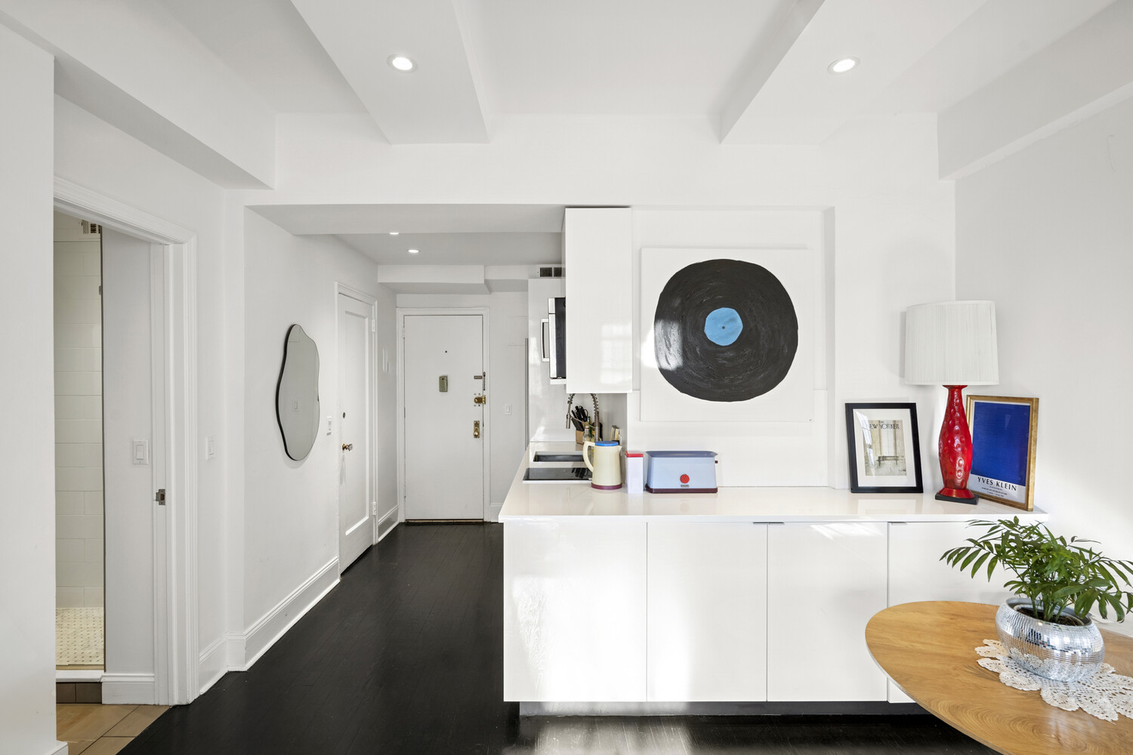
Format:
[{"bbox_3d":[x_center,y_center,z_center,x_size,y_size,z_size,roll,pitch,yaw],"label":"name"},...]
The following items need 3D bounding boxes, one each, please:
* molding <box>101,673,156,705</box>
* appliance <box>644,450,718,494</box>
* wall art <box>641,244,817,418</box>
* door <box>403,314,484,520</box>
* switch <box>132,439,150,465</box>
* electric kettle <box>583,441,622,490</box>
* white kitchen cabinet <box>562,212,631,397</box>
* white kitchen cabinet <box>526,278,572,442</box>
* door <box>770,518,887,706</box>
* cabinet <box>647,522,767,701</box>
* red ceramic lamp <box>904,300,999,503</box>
[{"bbox_3d":[-2.007,1.427,2.165,0.247,0.142,0.018,0,0,-1],"label":"molding"},{"bbox_3d":[0.592,0.485,2.418,0.362,0.188,0.150,0,0,-1],"label":"appliance"},{"bbox_3d":[0.839,-0.223,2.465,0.900,0.900,0.035,0,0,-1],"label":"wall art"},{"bbox_3d":[-1.265,0.416,4.880,0.825,2.110,0.050,0,0,-1],"label":"door"},{"bbox_3d":[-1.943,0.344,2.155,0.072,0.114,0.012,0,0,-1],"label":"switch"},{"bbox_3d":[0.195,0.463,2.502,0.207,0.232,0.160,0,0,-1],"label":"electric kettle"},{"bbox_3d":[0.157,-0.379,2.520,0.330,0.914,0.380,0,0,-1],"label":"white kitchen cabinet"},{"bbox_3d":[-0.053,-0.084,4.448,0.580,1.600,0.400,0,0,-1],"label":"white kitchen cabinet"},{"bbox_3d":[1.113,0.997,2.020,0.512,0.762,0.020,0,0,0],"label":"door"},{"bbox_3d":[0.598,1.002,2.226,0.510,0.765,0.420,0,0,-1],"label":"cabinet"},{"bbox_3d":[1.846,0.120,2.251,0.345,0.916,0.345,0,0,-1],"label":"red ceramic lamp"}]

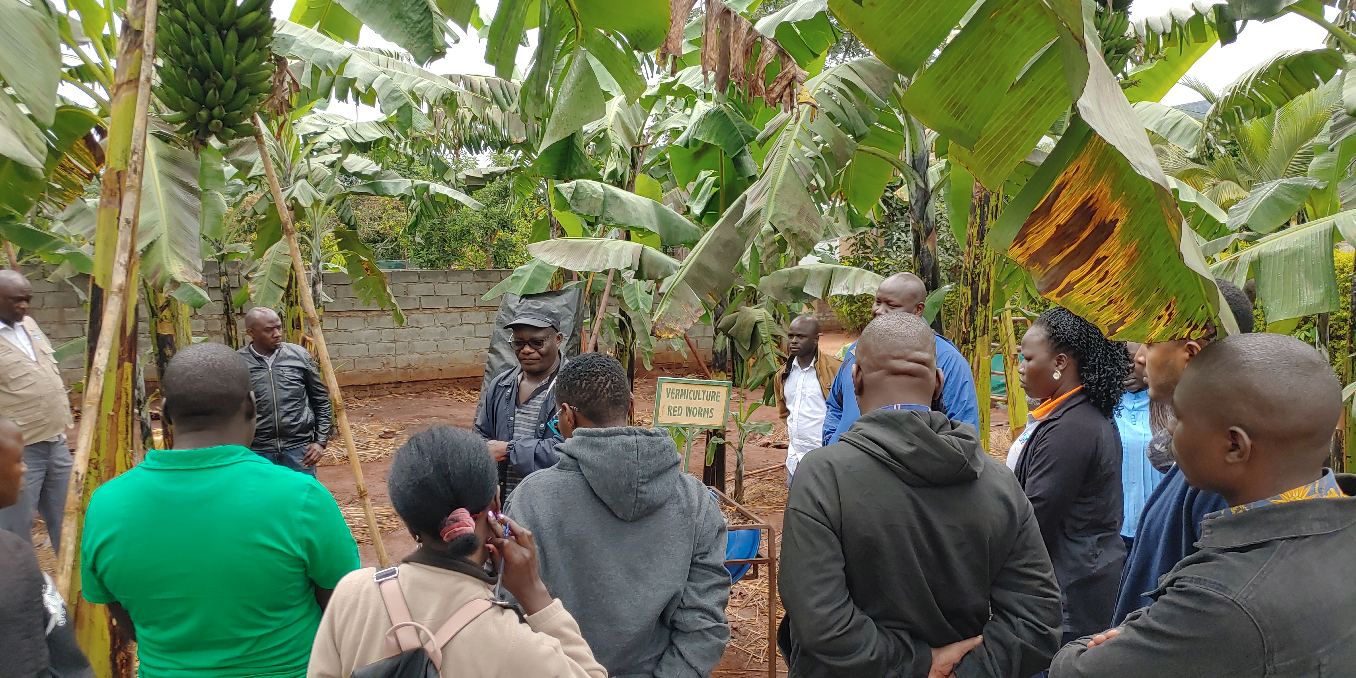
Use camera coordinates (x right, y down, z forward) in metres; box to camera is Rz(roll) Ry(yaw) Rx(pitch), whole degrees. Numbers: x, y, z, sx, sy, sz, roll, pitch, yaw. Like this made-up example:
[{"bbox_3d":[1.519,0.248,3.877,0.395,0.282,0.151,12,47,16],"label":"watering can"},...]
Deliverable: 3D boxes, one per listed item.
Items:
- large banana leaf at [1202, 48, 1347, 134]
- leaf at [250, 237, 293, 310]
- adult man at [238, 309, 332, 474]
[{"bbox_3d":[4.337,-1.797,7.400,1.150,0.420,0.450,-25,2,1],"label":"large banana leaf"},{"bbox_3d":[-3.679,-0.589,9.200,0.370,0.720,0.250,20,2,-1],"label":"leaf"},{"bbox_3d":[-2.246,0.670,5.785,0.540,1.700,0.330,-1,2,-16],"label":"adult man"}]

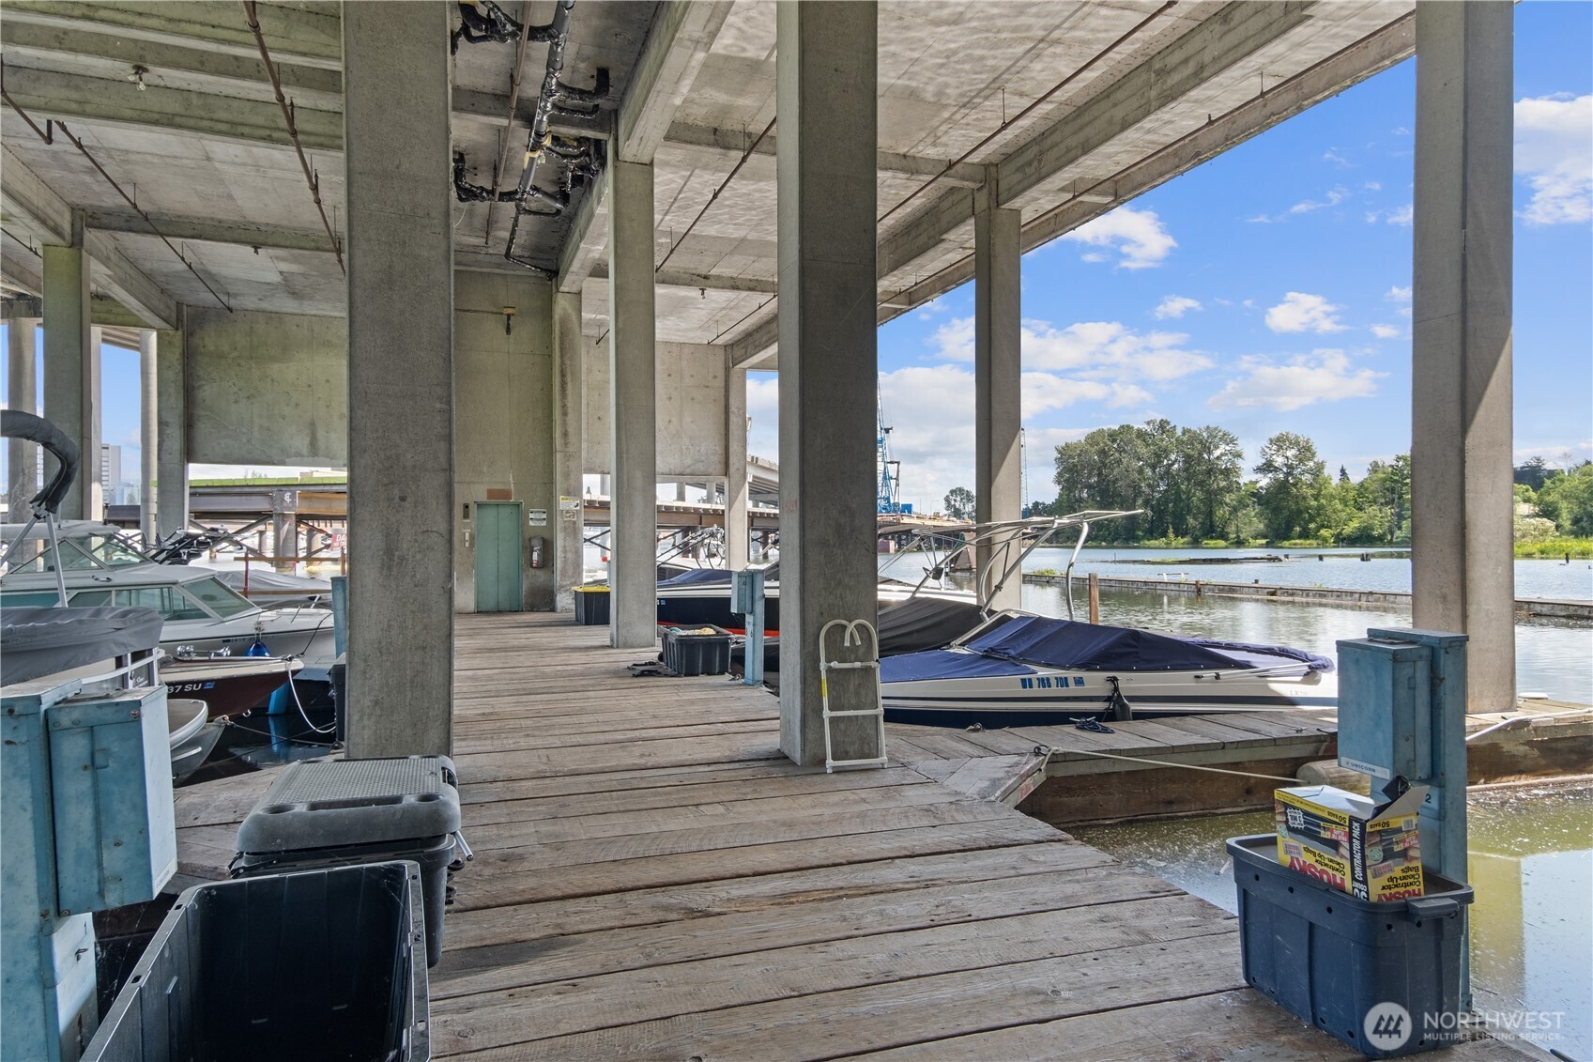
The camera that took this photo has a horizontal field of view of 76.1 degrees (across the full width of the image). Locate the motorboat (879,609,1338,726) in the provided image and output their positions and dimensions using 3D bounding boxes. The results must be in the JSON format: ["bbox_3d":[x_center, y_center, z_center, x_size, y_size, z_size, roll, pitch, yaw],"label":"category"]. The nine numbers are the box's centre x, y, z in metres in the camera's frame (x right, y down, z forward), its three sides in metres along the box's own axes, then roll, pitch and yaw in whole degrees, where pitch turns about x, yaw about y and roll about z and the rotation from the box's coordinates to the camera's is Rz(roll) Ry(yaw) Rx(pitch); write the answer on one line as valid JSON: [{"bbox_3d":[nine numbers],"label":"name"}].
[{"bbox_3d":[2.400,1.337,8.602,5.289,1.393,2.167,0,-1,-19],"label":"motorboat"}]

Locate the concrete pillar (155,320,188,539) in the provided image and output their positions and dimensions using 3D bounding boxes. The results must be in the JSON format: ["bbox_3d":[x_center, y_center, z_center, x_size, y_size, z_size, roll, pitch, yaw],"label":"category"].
[{"bbox_3d":[-14.485,-1.367,23.640,0.497,6.521,0.419,0,-1,-19],"label":"concrete pillar"}]

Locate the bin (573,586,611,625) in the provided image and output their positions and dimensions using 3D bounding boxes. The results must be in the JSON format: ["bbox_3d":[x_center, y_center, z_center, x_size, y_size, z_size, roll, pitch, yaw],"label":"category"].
[{"bbox_3d":[-3.200,1.218,16.673,0.671,0.593,0.774,0,-1,-19],"label":"bin"}]

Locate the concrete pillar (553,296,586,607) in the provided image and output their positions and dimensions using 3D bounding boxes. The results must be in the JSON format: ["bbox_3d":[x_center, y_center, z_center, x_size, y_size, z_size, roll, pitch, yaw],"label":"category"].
[{"bbox_3d":[-4.433,-1.518,19.770,0.497,6.152,0.419,0,-1,-19],"label":"concrete pillar"}]

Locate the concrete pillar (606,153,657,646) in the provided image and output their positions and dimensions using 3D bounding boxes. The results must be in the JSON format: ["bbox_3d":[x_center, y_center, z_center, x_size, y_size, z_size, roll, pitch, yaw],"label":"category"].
[{"bbox_3d":[-2.125,-1.612,13.021,0.497,6.152,0.419,0,-1,-19],"label":"concrete pillar"}]

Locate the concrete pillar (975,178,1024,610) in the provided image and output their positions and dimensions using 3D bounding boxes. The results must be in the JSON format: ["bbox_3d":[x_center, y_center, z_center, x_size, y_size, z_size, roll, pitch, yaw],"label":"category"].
[{"bbox_3d":[2.930,-1.437,14.747,0.497,6.336,0.419,0,-1,-19],"label":"concrete pillar"}]

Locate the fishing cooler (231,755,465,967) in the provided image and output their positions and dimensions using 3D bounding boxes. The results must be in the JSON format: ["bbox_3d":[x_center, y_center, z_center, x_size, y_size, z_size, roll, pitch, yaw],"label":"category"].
[{"bbox_3d":[-1.402,1.072,3.276,0.632,0.529,0.787,0,-1,-19],"label":"fishing cooler"}]

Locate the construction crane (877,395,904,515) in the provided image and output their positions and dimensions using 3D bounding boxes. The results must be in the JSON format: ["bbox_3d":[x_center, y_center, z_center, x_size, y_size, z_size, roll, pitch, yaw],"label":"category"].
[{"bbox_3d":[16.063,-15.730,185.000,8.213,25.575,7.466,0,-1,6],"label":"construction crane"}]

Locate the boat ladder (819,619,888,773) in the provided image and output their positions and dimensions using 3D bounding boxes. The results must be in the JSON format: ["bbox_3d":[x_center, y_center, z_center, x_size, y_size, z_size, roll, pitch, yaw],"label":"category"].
[{"bbox_3d":[0.305,0.943,5.900,0.355,0.867,0.077,-1,-13,-19],"label":"boat ladder"}]

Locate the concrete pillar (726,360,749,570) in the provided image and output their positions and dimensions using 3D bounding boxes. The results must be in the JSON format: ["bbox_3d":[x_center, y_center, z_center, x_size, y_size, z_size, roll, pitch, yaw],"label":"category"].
[{"bbox_3d":[-1.617,-1.252,28.040,0.497,6.336,0.419,0,-1,-19],"label":"concrete pillar"}]

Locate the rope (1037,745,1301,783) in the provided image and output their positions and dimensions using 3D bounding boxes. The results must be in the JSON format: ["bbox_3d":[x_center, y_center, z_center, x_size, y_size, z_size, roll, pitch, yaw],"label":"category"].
[{"bbox_3d":[2.319,1.455,6.247,1.818,0.310,0.077,0,-1,-9],"label":"rope"}]

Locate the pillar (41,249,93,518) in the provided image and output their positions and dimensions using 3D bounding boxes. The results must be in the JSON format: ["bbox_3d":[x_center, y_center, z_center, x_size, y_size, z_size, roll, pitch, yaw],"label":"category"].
[{"bbox_3d":[-12.247,-1.458,17.096,0.497,6.521,0.419,0,-1,-19],"label":"pillar"}]

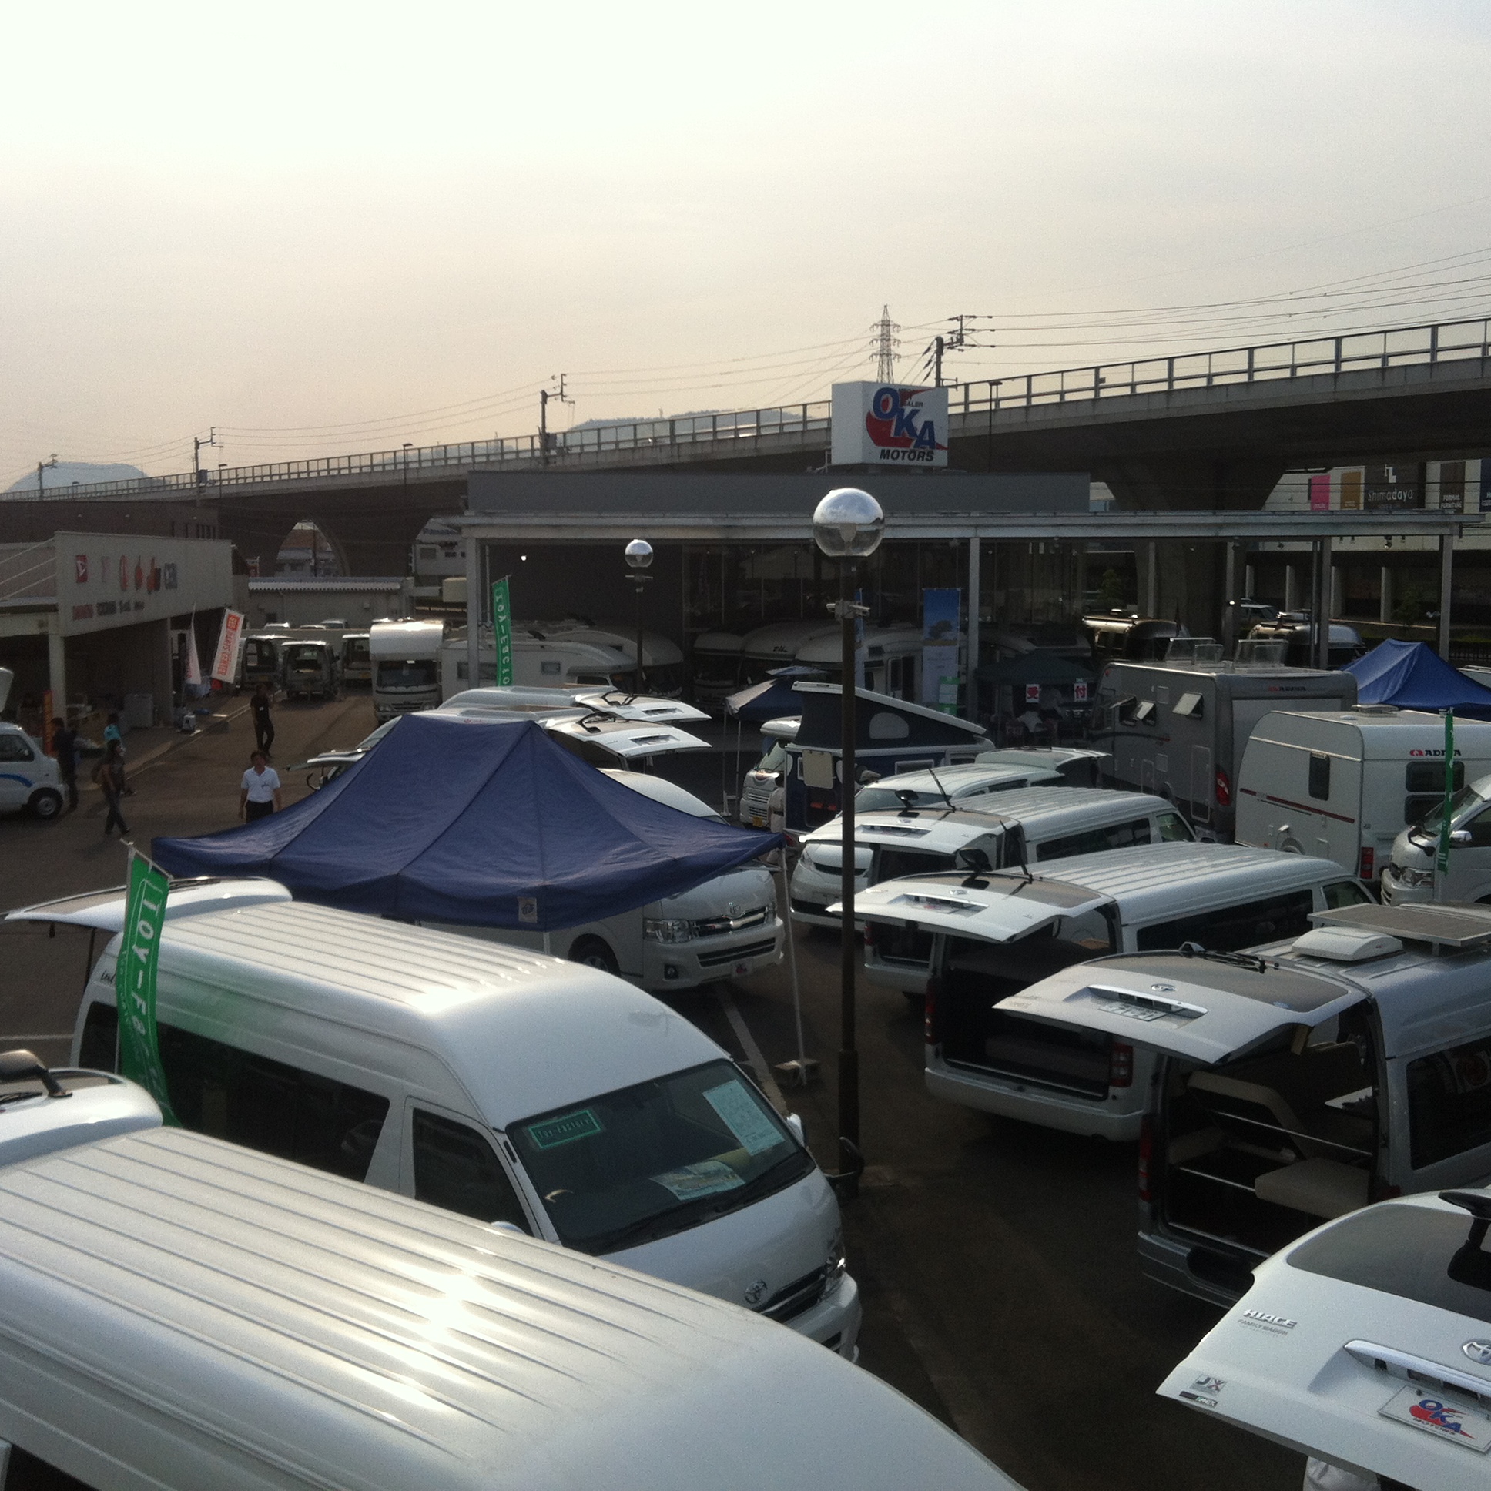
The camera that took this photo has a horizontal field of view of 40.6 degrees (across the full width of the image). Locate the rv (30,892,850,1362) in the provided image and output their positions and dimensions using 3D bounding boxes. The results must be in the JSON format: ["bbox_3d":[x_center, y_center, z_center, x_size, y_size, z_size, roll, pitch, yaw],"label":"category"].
[{"bbox_3d":[-1.968,2.260,11.751,1.880,2.300,5.850,-5,7,-44],"label":"rv"}]

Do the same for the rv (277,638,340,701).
[{"bbox_3d":[-14.835,-2.675,68.669,1.550,1.920,3.700,-1,5,-7],"label":"rv"}]

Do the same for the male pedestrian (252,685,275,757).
[{"bbox_3d":[-11.481,-0.616,48.028,0.550,1.720,0.360,-1,5,-15],"label":"male pedestrian"}]

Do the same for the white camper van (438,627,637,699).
[{"bbox_3d":[-5.454,-1.403,53.672,5.000,2.850,2.000,3,6,29],"label":"white camper van"}]

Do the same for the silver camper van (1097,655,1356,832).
[{"bbox_3d":[7.971,0.086,34.290,2.250,2.850,6.000,-1,5,-9],"label":"silver camper van"}]

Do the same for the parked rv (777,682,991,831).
[{"bbox_3d":[2.151,0.570,27.757,3.250,2.850,1.520,-4,7,-41],"label":"parked rv"}]

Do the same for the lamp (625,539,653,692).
[{"bbox_3d":[-1.925,-1.131,36.736,0.520,5.150,0.520,0,5,0],"label":"lamp"}]

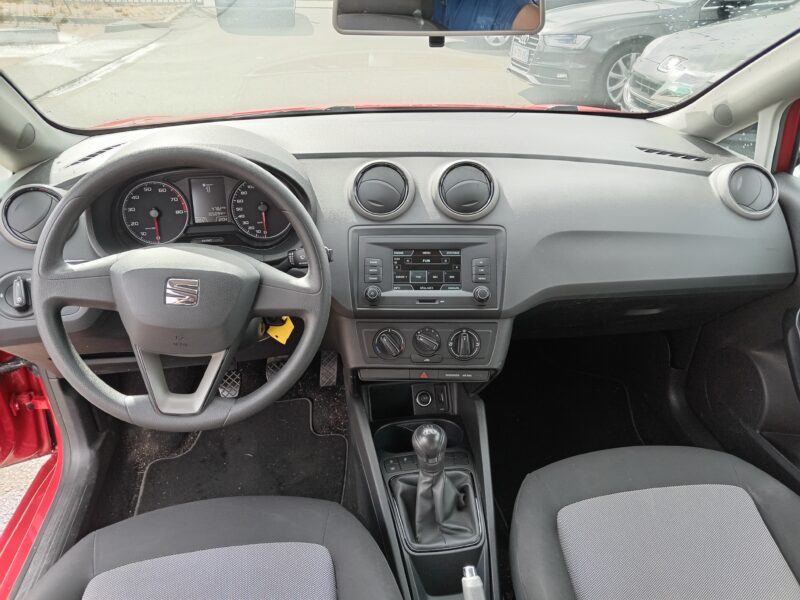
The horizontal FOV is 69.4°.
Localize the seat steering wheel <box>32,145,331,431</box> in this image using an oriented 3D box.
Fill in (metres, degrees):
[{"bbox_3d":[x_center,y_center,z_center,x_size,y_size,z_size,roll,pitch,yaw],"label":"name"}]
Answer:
[{"bbox_3d":[-0.277,-0.014,0.768,0.372,0.370,0.105,2,1,-5],"label":"seat steering wheel"}]

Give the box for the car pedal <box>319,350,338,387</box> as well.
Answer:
[{"bbox_3d":[-0.177,0.167,1.430,0.044,0.098,0.030,2,-4,-3],"label":"car pedal"}]

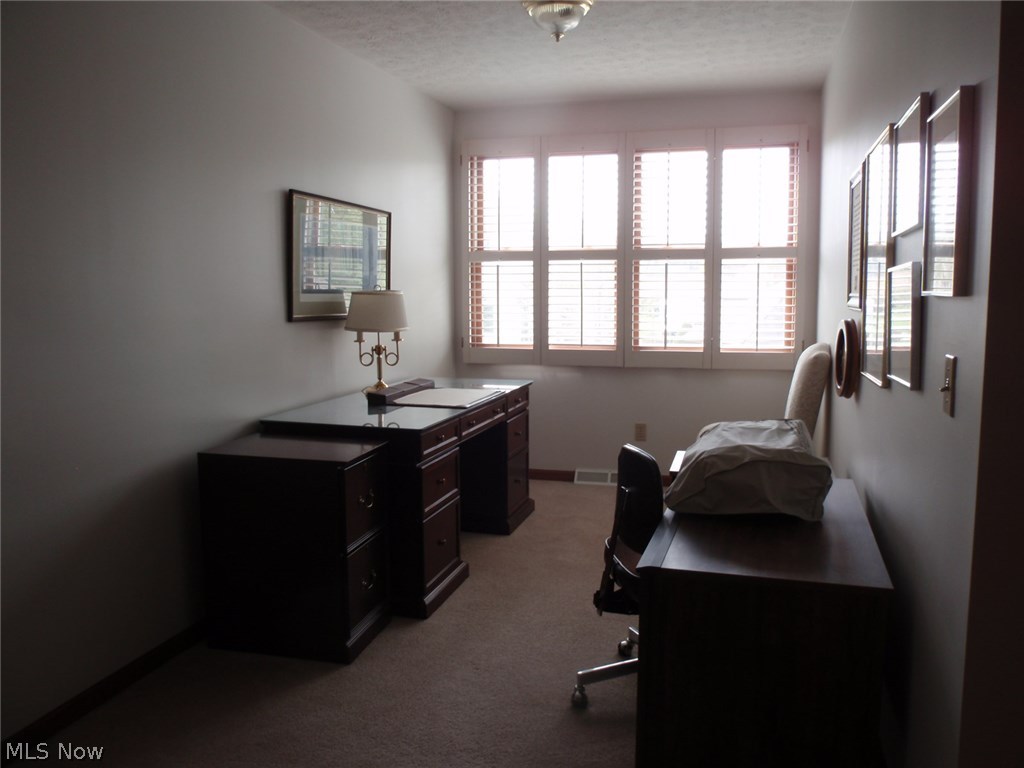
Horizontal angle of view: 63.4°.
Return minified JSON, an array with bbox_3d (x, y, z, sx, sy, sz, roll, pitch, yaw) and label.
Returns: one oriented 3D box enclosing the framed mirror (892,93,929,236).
[{"bbox_3d":[0.937,-0.501,1.955,0.025,0.278,0.345,2,6,16],"label":"framed mirror"}]

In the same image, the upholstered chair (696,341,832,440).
[{"bbox_3d":[1.153,0.329,3.909,0.620,1.050,0.600,2,6,16],"label":"upholstered chair"}]

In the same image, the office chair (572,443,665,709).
[{"bbox_3d":[0.510,0.600,2.618,0.600,0.785,0.560,-2,6,-17],"label":"office chair"}]

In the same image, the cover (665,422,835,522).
[{"bbox_3d":[0.637,0.218,2.257,0.410,0.185,0.430,2,6,16],"label":"cover"}]

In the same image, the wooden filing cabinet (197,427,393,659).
[{"bbox_3d":[-0.798,0.584,3.100,0.570,0.710,0.425,1,6,12],"label":"wooden filing cabinet"}]

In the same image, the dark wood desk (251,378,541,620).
[{"bbox_3d":[-0.442,0.450,4.159,0.735,0.752,1.790,2,6,16],"label":"dark wood desk"}]

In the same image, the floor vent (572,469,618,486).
[{"bbox_3d":[0.643,0.635,5.527,0.450,0.105,0.050,2,6,16],"label":"floor vent"}]

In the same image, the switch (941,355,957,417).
[{"bbox_3d":[0.812,0.002,1.543,0.020,0.112,0.070,2,6,16],"label":"switch"}]

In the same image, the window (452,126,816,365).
[{"bbox_3d":[0.712,-0.857,5.357,2.190,1.490,0.090,2,6,16],"label":"window"}]

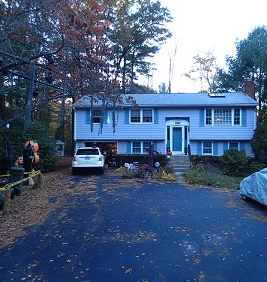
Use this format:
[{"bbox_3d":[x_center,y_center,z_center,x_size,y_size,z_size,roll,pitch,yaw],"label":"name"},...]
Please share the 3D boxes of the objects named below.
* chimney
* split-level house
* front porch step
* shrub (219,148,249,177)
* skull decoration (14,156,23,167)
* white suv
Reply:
[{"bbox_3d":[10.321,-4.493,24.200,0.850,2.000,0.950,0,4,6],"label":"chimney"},{"bbox_3d":[2.622,-1.415,25.018,14.100,6.850,8.100,0,4,6],"label":"split-level house"},{"bbox_3d":[3.319,1.619,19.500,1.550,1.000,2.100,0,4,6],"label":"front porch step"},{"bbox_3d":[6.312,1.331,17.000,1.750,1.650,1.700,0,4,6],"label":"shrub"},{"bbox_3d":[-5.065,0.904,12.000,0.440,0.440,0.420,-1,4,-17],"label":"skull decoration"},{"bbox_3d":[-2.820,1.227,18.566,1.850,1.680,4.550,0,-1,-3],"label":"white suv"}]

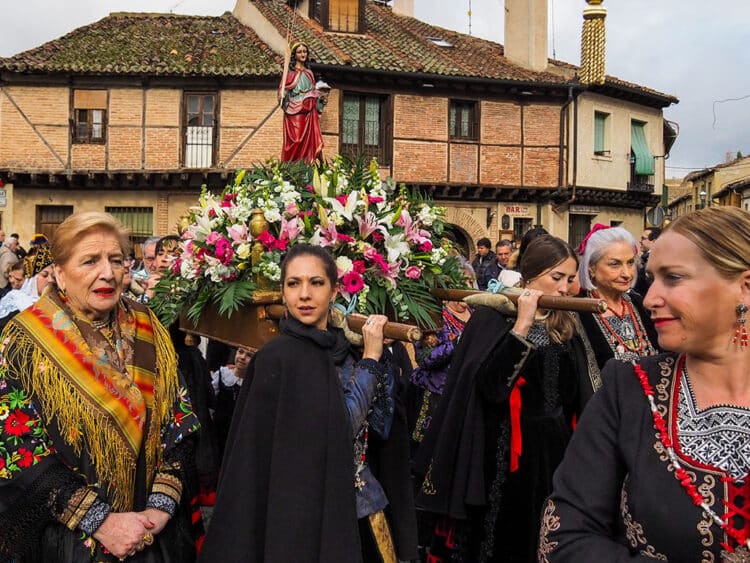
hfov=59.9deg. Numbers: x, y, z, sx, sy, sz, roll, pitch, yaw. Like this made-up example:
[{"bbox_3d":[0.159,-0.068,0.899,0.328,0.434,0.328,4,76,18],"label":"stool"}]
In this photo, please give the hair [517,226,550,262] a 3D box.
[{"bbox_3d":[0.800,-0.155,3.200,0.190,0.240,0.220,-1,2,-41],"label":"hair"}]

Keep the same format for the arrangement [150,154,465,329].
[{"bbox_3d":[-0.360,-0.185,3.020,1.000,0.760,1.100,0,1,-32],"label":"arrangement"}]

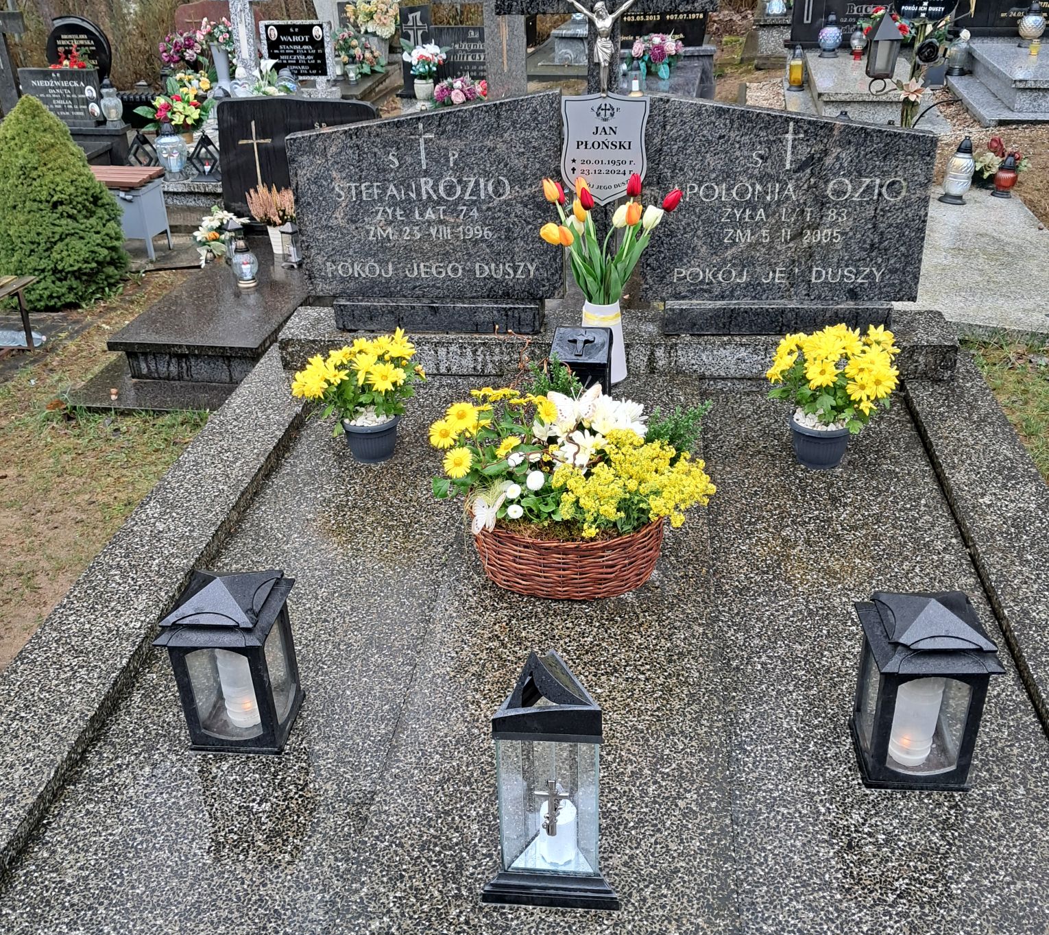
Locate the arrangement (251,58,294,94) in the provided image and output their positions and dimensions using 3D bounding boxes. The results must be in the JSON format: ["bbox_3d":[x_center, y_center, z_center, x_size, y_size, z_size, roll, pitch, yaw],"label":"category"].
[{"bbox_3d":[-1.739,-2.678,7.500,0.290,0.250,0.220,0,26,4],"label":"arrangement"}]

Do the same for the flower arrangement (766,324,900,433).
[{"bbox_3d":[0.615,-0.160,2.178,0.270,0.225,0.250,1,29,7],"label":"flower arrangement"}]

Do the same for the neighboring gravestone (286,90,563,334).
[{"bbox_3d":[-0.240,-0.660,2.756,0.685,0.545,0.085,1,26,7],"label":"neighboring gravestone"}]

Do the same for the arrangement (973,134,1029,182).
[{"bbox_3d":[2.077,-1.344,4.750,0.240,0.210,0.200,3,26,10],"label":"arrangement"}]

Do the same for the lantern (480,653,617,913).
[{"bbox_3d":[0.033,0.344,1.288,0.164,0.350,0.150,1,29,7],"label":"lantern"}]

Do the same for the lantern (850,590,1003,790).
[{"bbox_3d":[0.548,0.294,1.502,0.150,0.272,0.150,1,29,7],"label":"lantern"}]

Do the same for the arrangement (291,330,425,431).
[{"bbox_3d":[-0.353,-0.172,2.284,0.285,0.225,0.250,1,29,7],"label":"arrangement"}]

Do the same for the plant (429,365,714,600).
[{"bbox_3d":[0.087,0.008,1.896,0.480,0.340,0.330,1,29,7],"label":"plant"}]

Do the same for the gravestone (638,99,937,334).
[{"bbox_3d":[0.590,-0.575,2.494,0.640,0.545,0.120,1,29,7],"label":"gravestone"}]

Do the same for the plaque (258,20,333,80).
[{"bbox_3d":[-1.455,-2.659,6.948,0.450,0.358,0.090,3,29,10],"label":"plaque"}]

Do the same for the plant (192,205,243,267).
[{"bbox_3d":[-1.326,-1.010,4.702,0.220,0.245,0.200,1,29,7],"label":"plant"}]

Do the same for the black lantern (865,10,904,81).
[{"bbox_3d":[1.576,-1.843,4.762,0.150,0.300,0.150,13,33,26],"label":"black lantern"}]

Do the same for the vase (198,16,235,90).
[{"bbox_3d":[-1.976,-2.674,7.053,0.245,0.440,0.230,1,29,7],"label":"vase"}]

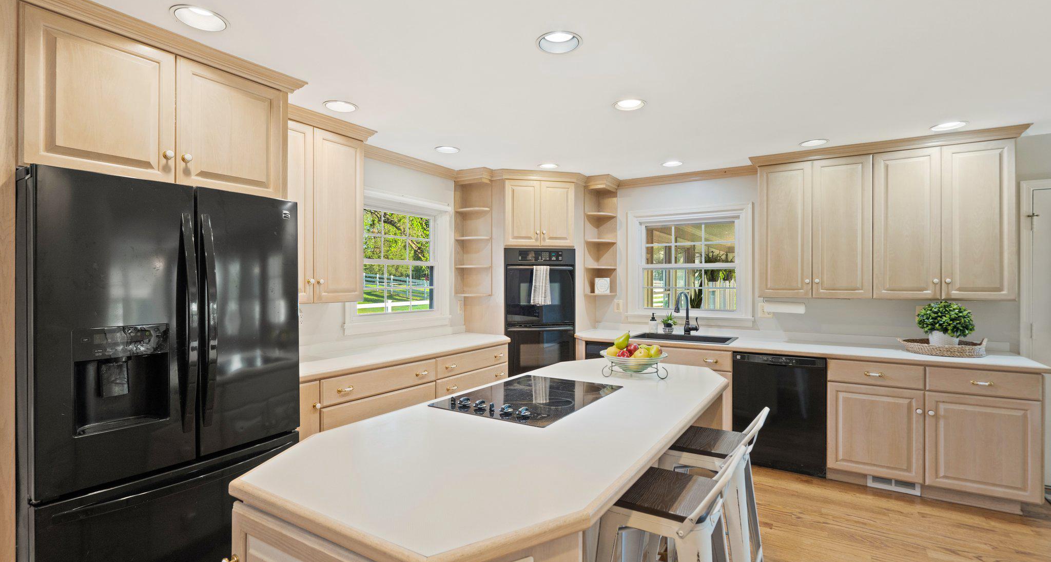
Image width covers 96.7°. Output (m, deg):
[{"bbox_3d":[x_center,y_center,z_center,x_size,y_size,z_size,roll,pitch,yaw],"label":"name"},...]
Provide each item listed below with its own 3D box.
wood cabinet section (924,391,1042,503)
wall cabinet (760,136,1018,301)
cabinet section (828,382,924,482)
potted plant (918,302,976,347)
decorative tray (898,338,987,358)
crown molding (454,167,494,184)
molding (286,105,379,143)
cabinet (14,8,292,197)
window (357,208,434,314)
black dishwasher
[{"bbox_3d":[2.957,1.009,3.127,0.538,0.609,0.590,0,0,32],"label":"wood cabinet section"},{"bbox_3d":[2.606,-0.397,3.526,1.487,1.048,0.315,0,0,32],"label":"wall cabinet"},{"bbox_3d":[2.508,1.012,3.407,0.521,0.606,0.590,0,0,32],"label":"cabinet section"},{"bbox_3d":[2.832,0.305,3.149,0.300,0.358,0.300,0,0,32],"label":"potted plant"},{"bbox_3d":[2.954,0.475,3.320,0.450,0.090,0.310,0,0,30],"label":"decorative tray"},{"bbox_3d":[-0.476,-0.951,4.257,0.340,0.110,0.170,0,0,32],"label":"crown molding"},{"bbox_3d":[-1.229,-0.959,2.849,0.095,0.082,0.735,0,0,32],"label":"molding"},{"bbox_3d":[-1.719,-0.671,2.131,0.642,0.555,0.935,0,0,33],"label":"cabinet"},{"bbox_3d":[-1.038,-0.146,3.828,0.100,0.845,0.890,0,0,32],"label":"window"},{"bbox_3d":[2.016,0.982,3.715,0.610,0.848,0.600,0,0,30],"label":"black dishwasher"}]

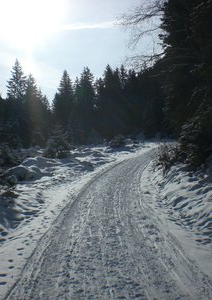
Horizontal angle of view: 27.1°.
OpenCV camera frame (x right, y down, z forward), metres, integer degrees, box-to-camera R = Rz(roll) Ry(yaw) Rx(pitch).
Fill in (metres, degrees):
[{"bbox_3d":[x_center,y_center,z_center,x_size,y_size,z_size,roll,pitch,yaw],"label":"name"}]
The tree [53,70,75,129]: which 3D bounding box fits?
[{"bbox_3d":[-5.800,-5.600,60.000,3.400,10.400,3.400,0,0,0],"label":"tree"}]

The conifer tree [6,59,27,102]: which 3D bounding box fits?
[{"bbox_3d":[-11.600,-6.000,57.000,3.400,11.600,3.400,0,0,0],"label":"conifer tree"}]

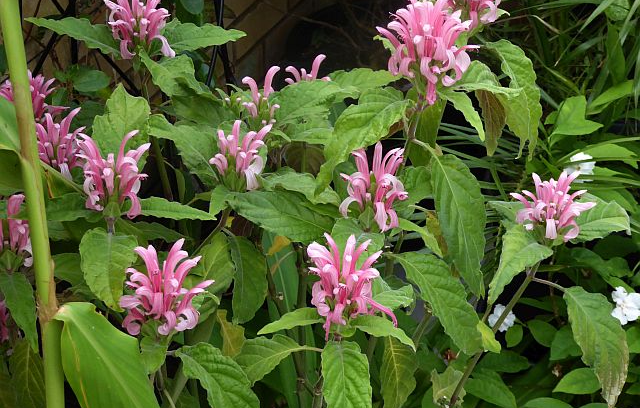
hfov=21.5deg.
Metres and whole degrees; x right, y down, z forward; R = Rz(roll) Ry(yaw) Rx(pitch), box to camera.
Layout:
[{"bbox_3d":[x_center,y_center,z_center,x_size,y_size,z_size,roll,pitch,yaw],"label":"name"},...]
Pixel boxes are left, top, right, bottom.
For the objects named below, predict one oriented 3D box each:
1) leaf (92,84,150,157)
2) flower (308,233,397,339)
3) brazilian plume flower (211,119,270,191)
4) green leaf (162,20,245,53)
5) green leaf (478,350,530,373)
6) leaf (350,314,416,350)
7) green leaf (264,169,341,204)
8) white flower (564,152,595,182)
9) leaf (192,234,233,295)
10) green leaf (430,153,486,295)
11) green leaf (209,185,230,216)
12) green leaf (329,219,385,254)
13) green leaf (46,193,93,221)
[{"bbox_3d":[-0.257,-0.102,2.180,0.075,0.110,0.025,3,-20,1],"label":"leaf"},{"bbox_3d":[0.035,0.088,1.830,0.094,0.104,0.090,-2,14,0],"label":"flower"},{"bbox_3d":[-0.104,-0.065,2.200,0.080,0.095,0.080,0,10,0],"label":"brazilian plume flower"},{"bbox_3d":[-0.147,-0.211,2.120,0.102,0.018,0.048,6,38,3],"label":"green leaf"},{"bbox_3d":[0.241,0.206,2.200,0.066,0.012,0.035,4,30,1],"label":"green leaf"},{"bbox_3d":[0.069,0.142,1.860,0.078,0.016,0.035,28,34,5],"label":"leaf"},{"bbox_3d":[-0.022,-0.021,1.980,0.090,0.020,0.044,22,35,5],"label":"green leaf"},{"bbox_3d":[0.355,-0.050,2.300,0.041,0.041,0.020,0,10,0],"label":"white flower"},{"bbox_3d":[-0.126,0.070,1.970,0.045,0.068,0.018,22,18,0],"label":"leaf"},{"bbox_3d":[0.158,0.022,1.920,0.050,0.158,0.030,-15,6,11],"label":"green leaf"},{"bbox_3d":[-0.128,-0.004,2.150,0.032,0.020,0.048,2,41,30],"label":"green leaf"},{"bbox_3d":[0.046,0.045,2.080,0.070,0.025,0.085,-1,41,-6],"label":"green leaf"},{"bbox_3d":[-0.292,0.004,1.970,0.066,0.018,0.045,0,39,0],"label":"green leaf"}]

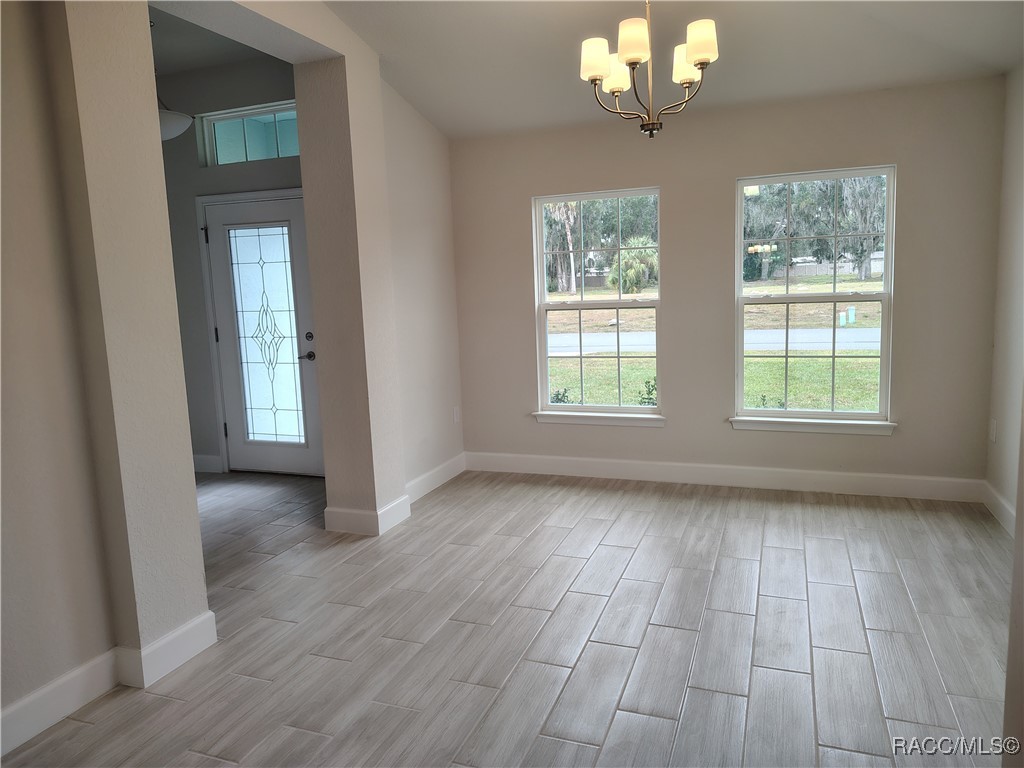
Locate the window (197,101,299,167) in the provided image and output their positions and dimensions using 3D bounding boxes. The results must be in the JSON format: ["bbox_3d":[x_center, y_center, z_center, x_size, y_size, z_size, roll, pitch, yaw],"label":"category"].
[{"bbox_3d":[-1.884,-1.808,5.171,0.946,0.369,0.100,1,8,21],"label":"window"}]

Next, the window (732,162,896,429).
[{"bbox_3d":[1.875,-0.519,4.446,0.911,1.554,0.120,1,8,21],"label":"window"}]

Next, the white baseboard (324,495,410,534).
[{"bbox_3d":[-0.859,0.765,4.245,0.369,0.142,0.369,1,8,21],"label":"white baseboard"}]

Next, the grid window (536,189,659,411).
[{"bbox_3d":[0.603,-0.551,4.946,0.878,1.511,0.100,1,8,21],"label":"grid window"}]

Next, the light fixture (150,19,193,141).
[{"bbox_3d":[-2.196,-1.856,4.365,0.410,0.695,0.410,1,8,21],"label":"light fixture"}]

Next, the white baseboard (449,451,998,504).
[{"bbox_3d":[1.219,0.613,4.817,3.381,0.142,0.018,1,8,21],"label":"white baseboard"}]

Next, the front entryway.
[{"bbox_3d":[-1.832,-0.347,5.354,1.037,2.127,0.100,1,8,21],"label":"front entryway"}]

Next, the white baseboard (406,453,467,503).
[{"bbox_3d":[-0.564,0.665,4.921,0.018,0.142,1.081,1,8,21],"label":"white baseboard"}]

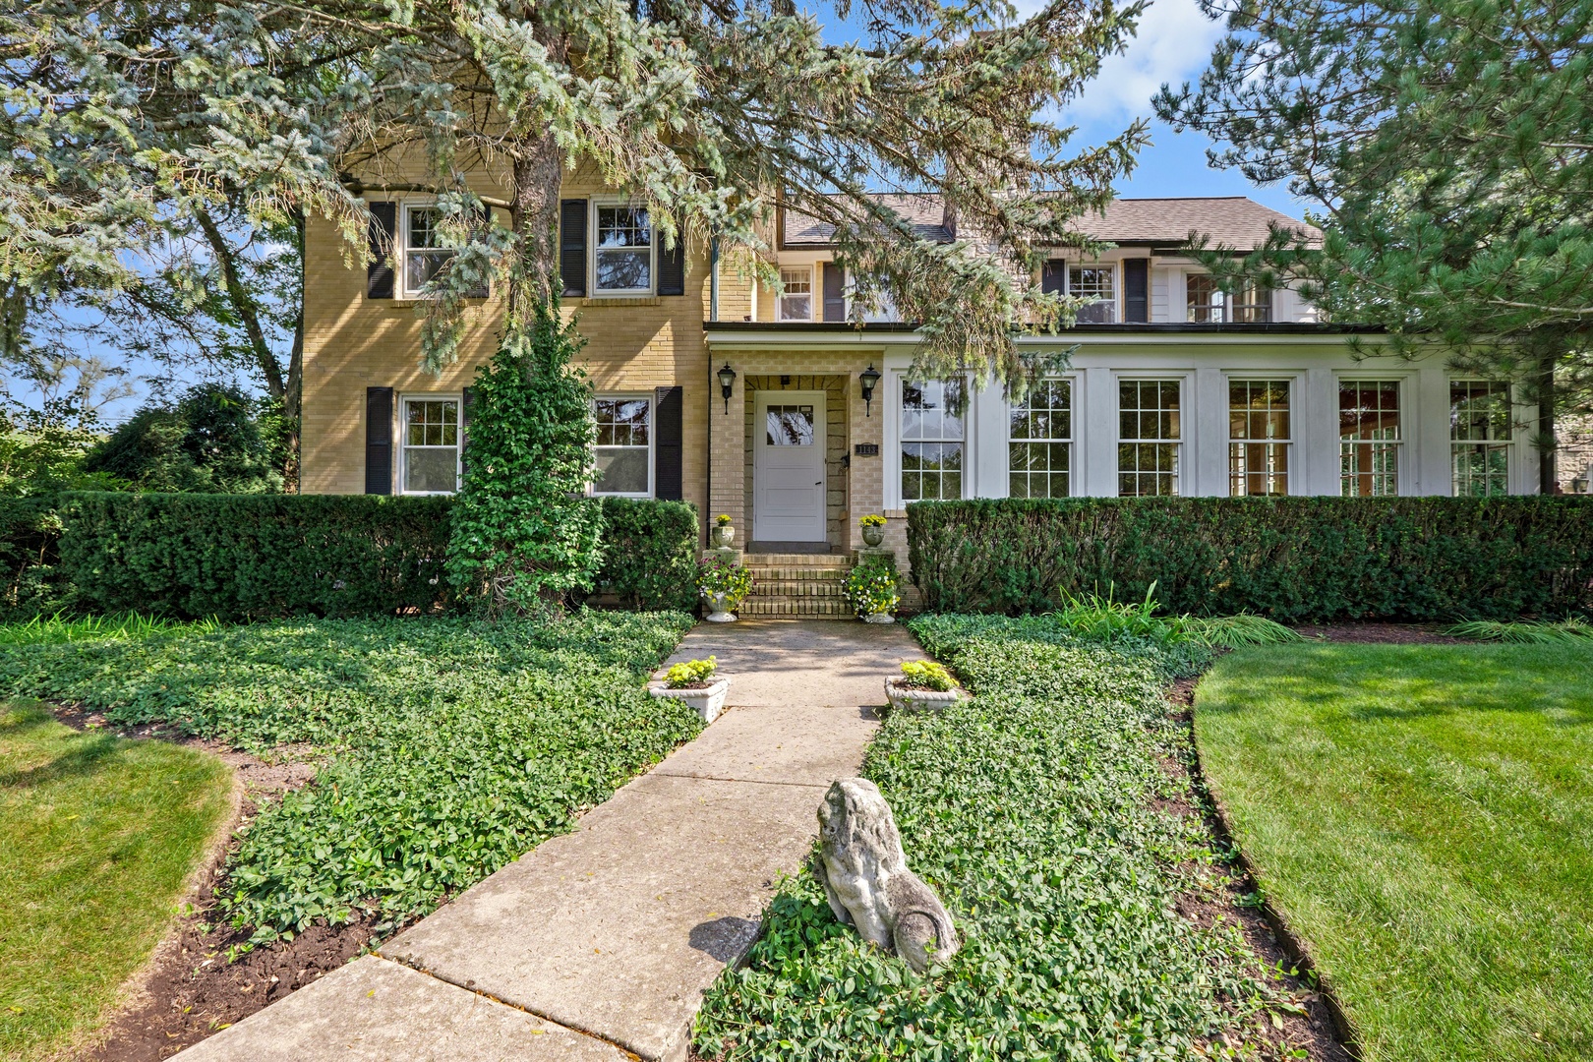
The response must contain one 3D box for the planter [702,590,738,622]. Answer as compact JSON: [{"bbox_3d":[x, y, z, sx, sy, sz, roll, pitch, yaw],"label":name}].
[{"bbox_3d":[-0.742,0.750,6.640,0.400,0.310,0.400,0,-1,0],"label":"planter"}]

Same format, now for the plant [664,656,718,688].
[{"bbox_3d":[-0.550,0.742,3.460,0.270,0.170,0.240,0,-1,0],"label":"plant"}]

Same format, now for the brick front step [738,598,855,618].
[{"bbox_3d":[0.010,0.815,6.800,1.200,0.165,0.300,0,-1,0],"label":"brick front step"}]

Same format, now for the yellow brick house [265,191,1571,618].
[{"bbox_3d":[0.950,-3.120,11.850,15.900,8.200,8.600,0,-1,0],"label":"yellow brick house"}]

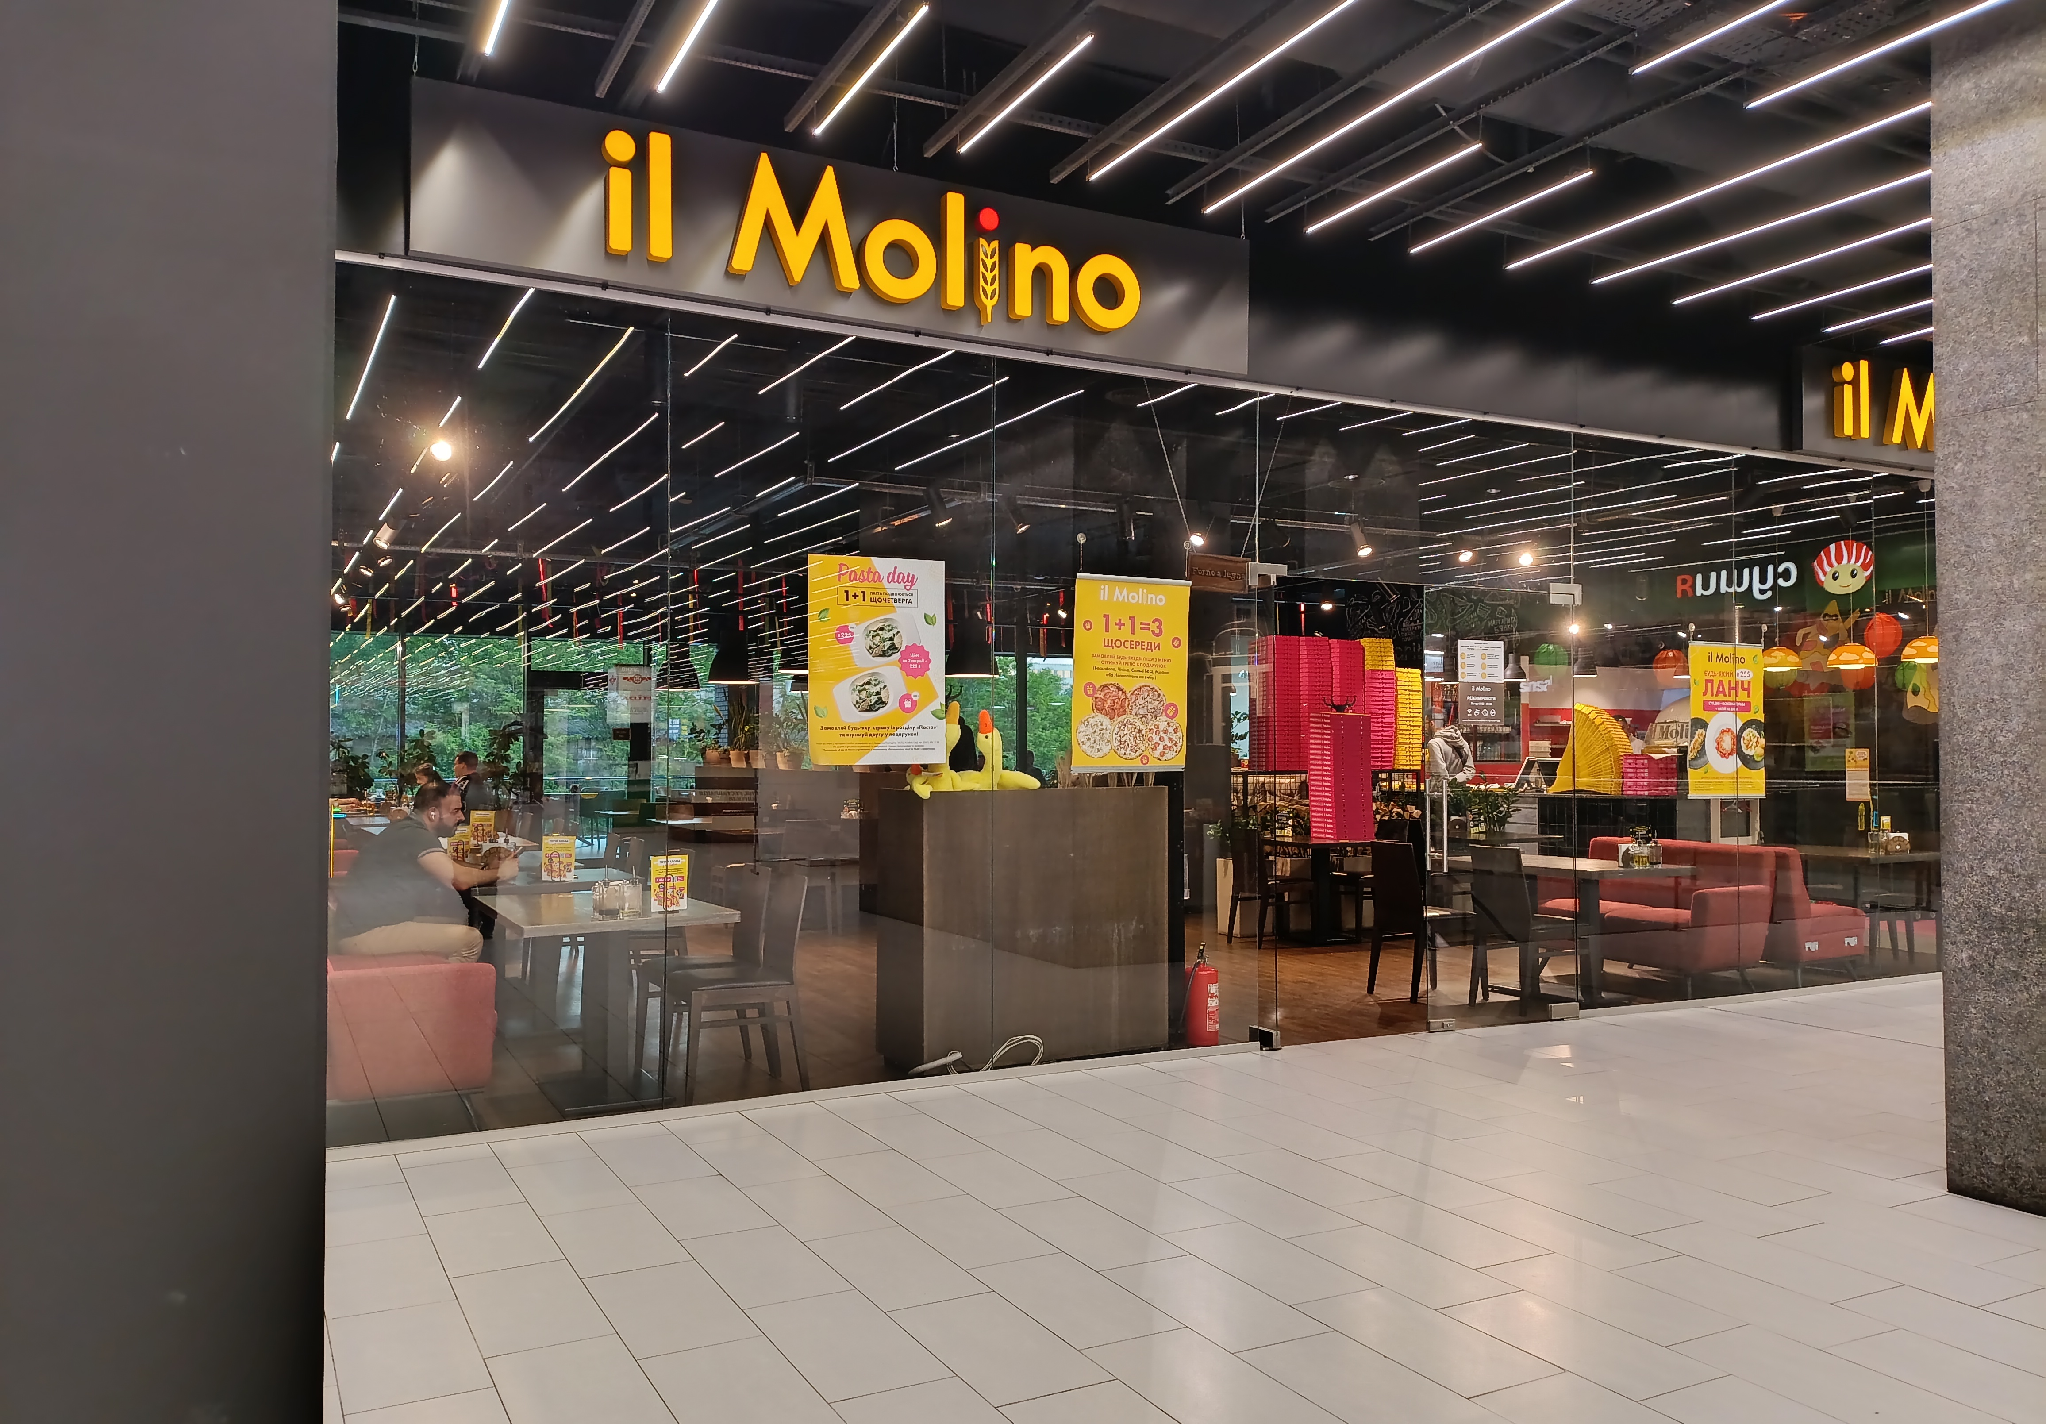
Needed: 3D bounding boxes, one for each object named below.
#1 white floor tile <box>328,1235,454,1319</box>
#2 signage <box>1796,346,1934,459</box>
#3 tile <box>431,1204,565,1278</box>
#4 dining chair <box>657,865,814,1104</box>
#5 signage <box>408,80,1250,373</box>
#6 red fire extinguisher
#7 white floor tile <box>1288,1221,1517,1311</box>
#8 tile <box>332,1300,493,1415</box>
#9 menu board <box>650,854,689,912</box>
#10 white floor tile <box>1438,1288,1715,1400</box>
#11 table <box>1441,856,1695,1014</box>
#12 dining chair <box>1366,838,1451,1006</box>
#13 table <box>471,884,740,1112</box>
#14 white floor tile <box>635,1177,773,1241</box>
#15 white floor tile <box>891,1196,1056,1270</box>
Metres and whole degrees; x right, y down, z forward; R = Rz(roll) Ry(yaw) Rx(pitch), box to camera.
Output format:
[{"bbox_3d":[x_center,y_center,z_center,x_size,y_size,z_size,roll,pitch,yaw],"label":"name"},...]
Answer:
[{"bbox_3d":[-1.692,1.487,3.896,0.300,0.010,0.600,1,-2,-28],"label":"white floor tile"},{"bbox_3d":[6.239,-1.876,9.678,3.400,0.660,0.160,1,-2,-26],"label":"signage"},{"bbox_3d":[-1.504,1.491,4.179,0.300,0.010,0.600,1,-2,-28],"label":"tile"},{"bbox_3d":[-1.179,1.091,6.084,0.530,0.900,0.430,1,-2,-28],"label":"dining chair"},{"bbox_3d":[-0.565,-1.916,6.171,3.659,0.624,0.150,1,-2,-28],"label":"signage"},{"bbox_3d":[0.843,1.326,6.912,0.160,0.490,0.160,0,-2,0],"label":"red fire extinguisher"},{"bbox_3d":[1.010,1.491,3.979,0.300,0.010,0.600,1,-2,-28],"label":"white floor tile"},{"bbox_3d":[-1.418,1.475,3.438,0.300,0.010,0.595,1,-2,-28],"label":"tile"},{"bbox_3d":[-1.414,0.687,5.920,0.150,0.222,0.050,0,-2,-1],"label":"menu board"},{"bbox_3d":[1.288,1.471,3.444,0.300,0.010,0.600,1,-2,-28],"label":"white floor tile"},{"bbox_3d":[3.185,1.262,8.816,0.810,0.735,1.240,1,-2,-28],"label":"table"},{"bbox_3d":[2.274,1.181,8.431,0.500,0.870,0.430,1,-2,-28],"label":"dining chair"},{"bbox_3d":[-1.750,1.175,6.134,0.820,0.735,1.200,1,-2,-28],"label":"table"},{"bbox_3d":[-0.978,1.508,4.506,0.300,0.010,0.600,1,-2,-28],"label":"white floor tile"},{"bbox_3d":[-0.159,1.494,4.252,0.300,0.010,0.600,1,-2,-28],"label":"white floor tile"}]

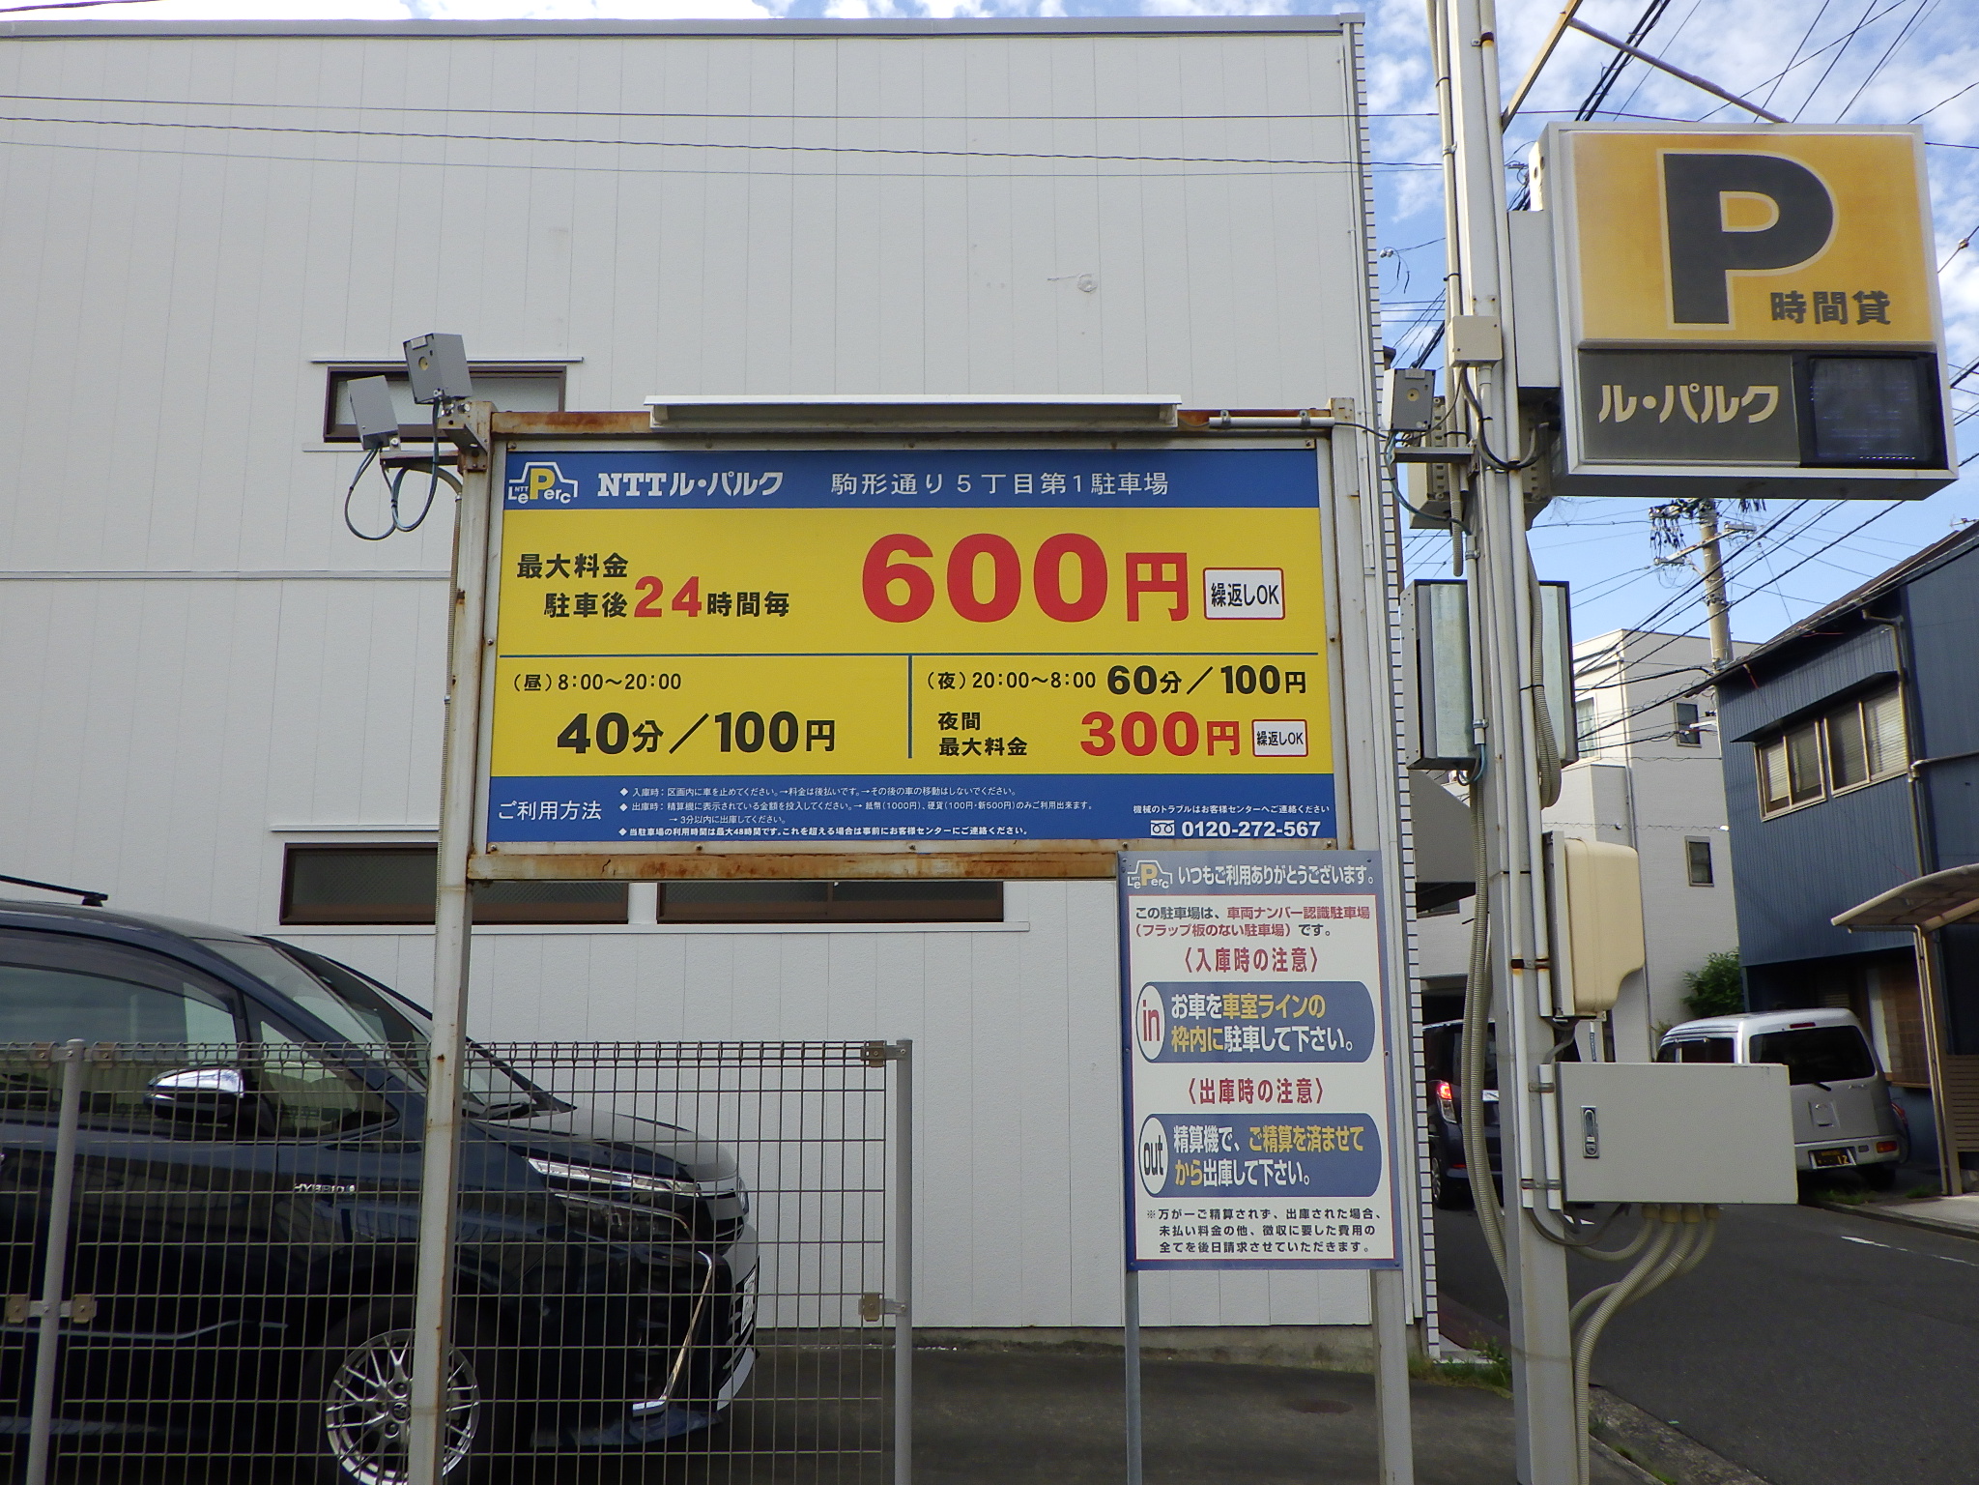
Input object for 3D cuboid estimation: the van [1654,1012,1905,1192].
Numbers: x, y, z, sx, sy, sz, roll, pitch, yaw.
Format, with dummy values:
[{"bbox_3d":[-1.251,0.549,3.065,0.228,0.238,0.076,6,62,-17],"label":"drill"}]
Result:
[{"bbox_3d":[8.473,3.937,17.715,1.475,1.875,3.395,-6,-11,4],"label":"van"}]

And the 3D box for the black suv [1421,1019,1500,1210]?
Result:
[{"bbox_3d":[4.946,3.757,16.480,1.475,1.750,3.395,-1,-11,2],"label":"black suv"}]

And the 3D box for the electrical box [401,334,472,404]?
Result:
[{"bbox_3d":[-1.251,-0.846,3.640,0.100,0.147,0.082,-6,6,32],"label":"electrical box"}]

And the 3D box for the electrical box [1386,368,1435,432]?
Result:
[{"bbox_3d":[1.040,-0.847,3.977,0.100,0.147,0.082,0,10,-4],"label":"electrical box"}]

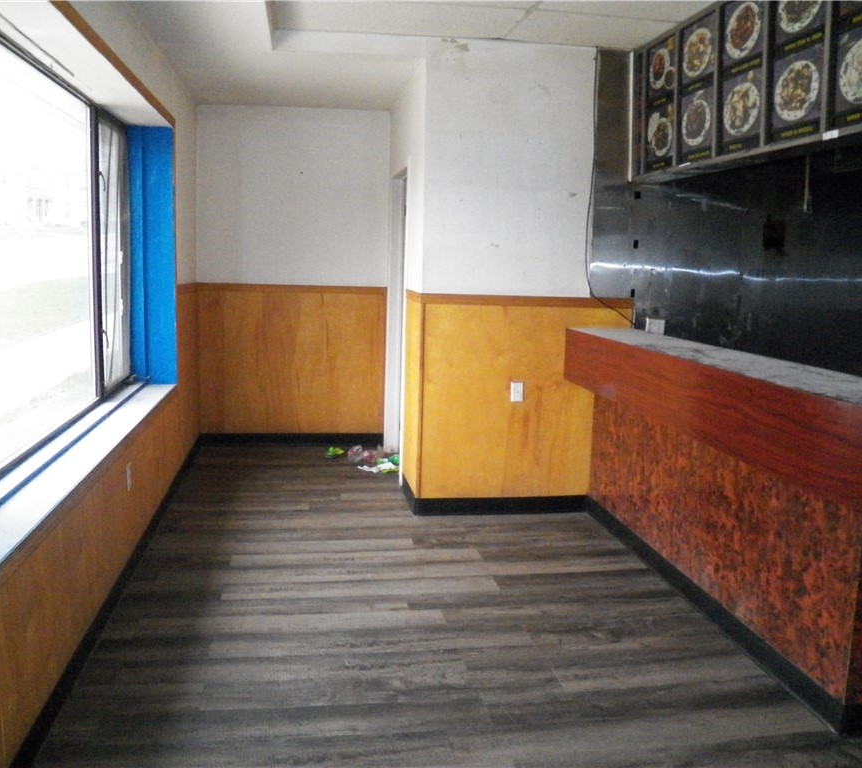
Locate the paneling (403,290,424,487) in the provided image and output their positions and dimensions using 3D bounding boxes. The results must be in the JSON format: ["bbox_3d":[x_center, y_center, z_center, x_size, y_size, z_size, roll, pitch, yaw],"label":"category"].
[{"bbox_3d":[-0.102,0.030,5.074,0.050,1.166,0.690,0,9,-9],"label":"paneling"}]

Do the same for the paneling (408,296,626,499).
[{"bbox_3d":[0.525,0.082,4.819,1.230,1.171,0.050,0,9,-9],"label":"paneling"}]

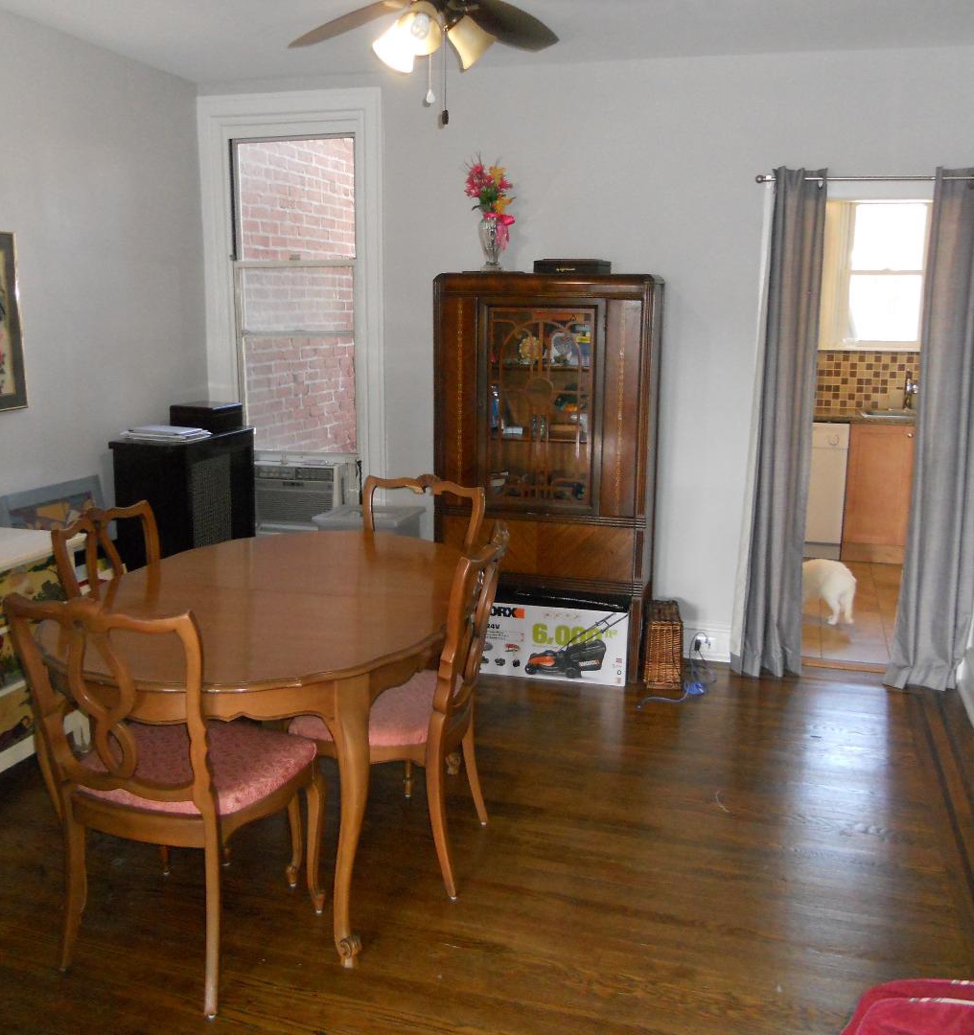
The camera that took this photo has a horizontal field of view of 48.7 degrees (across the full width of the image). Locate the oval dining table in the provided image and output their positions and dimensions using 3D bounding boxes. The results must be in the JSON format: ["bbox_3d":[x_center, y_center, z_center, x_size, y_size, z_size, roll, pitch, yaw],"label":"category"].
[{"bbox_3d":[-0.587,0.578,3.193,1.100,0.764,1.620,2,12,10],"label":"oval dining table"}]

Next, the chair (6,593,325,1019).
[{"bbox_3d":[-0.741,0.597,2.596,0.509,0.968,0.536,5,12,20],"label":"chair"}]

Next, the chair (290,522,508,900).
[{"bbox_3d":[-0.245,0.509,3.062,0.540,0.956,0.510,3,12,14],"label":"chair"}]

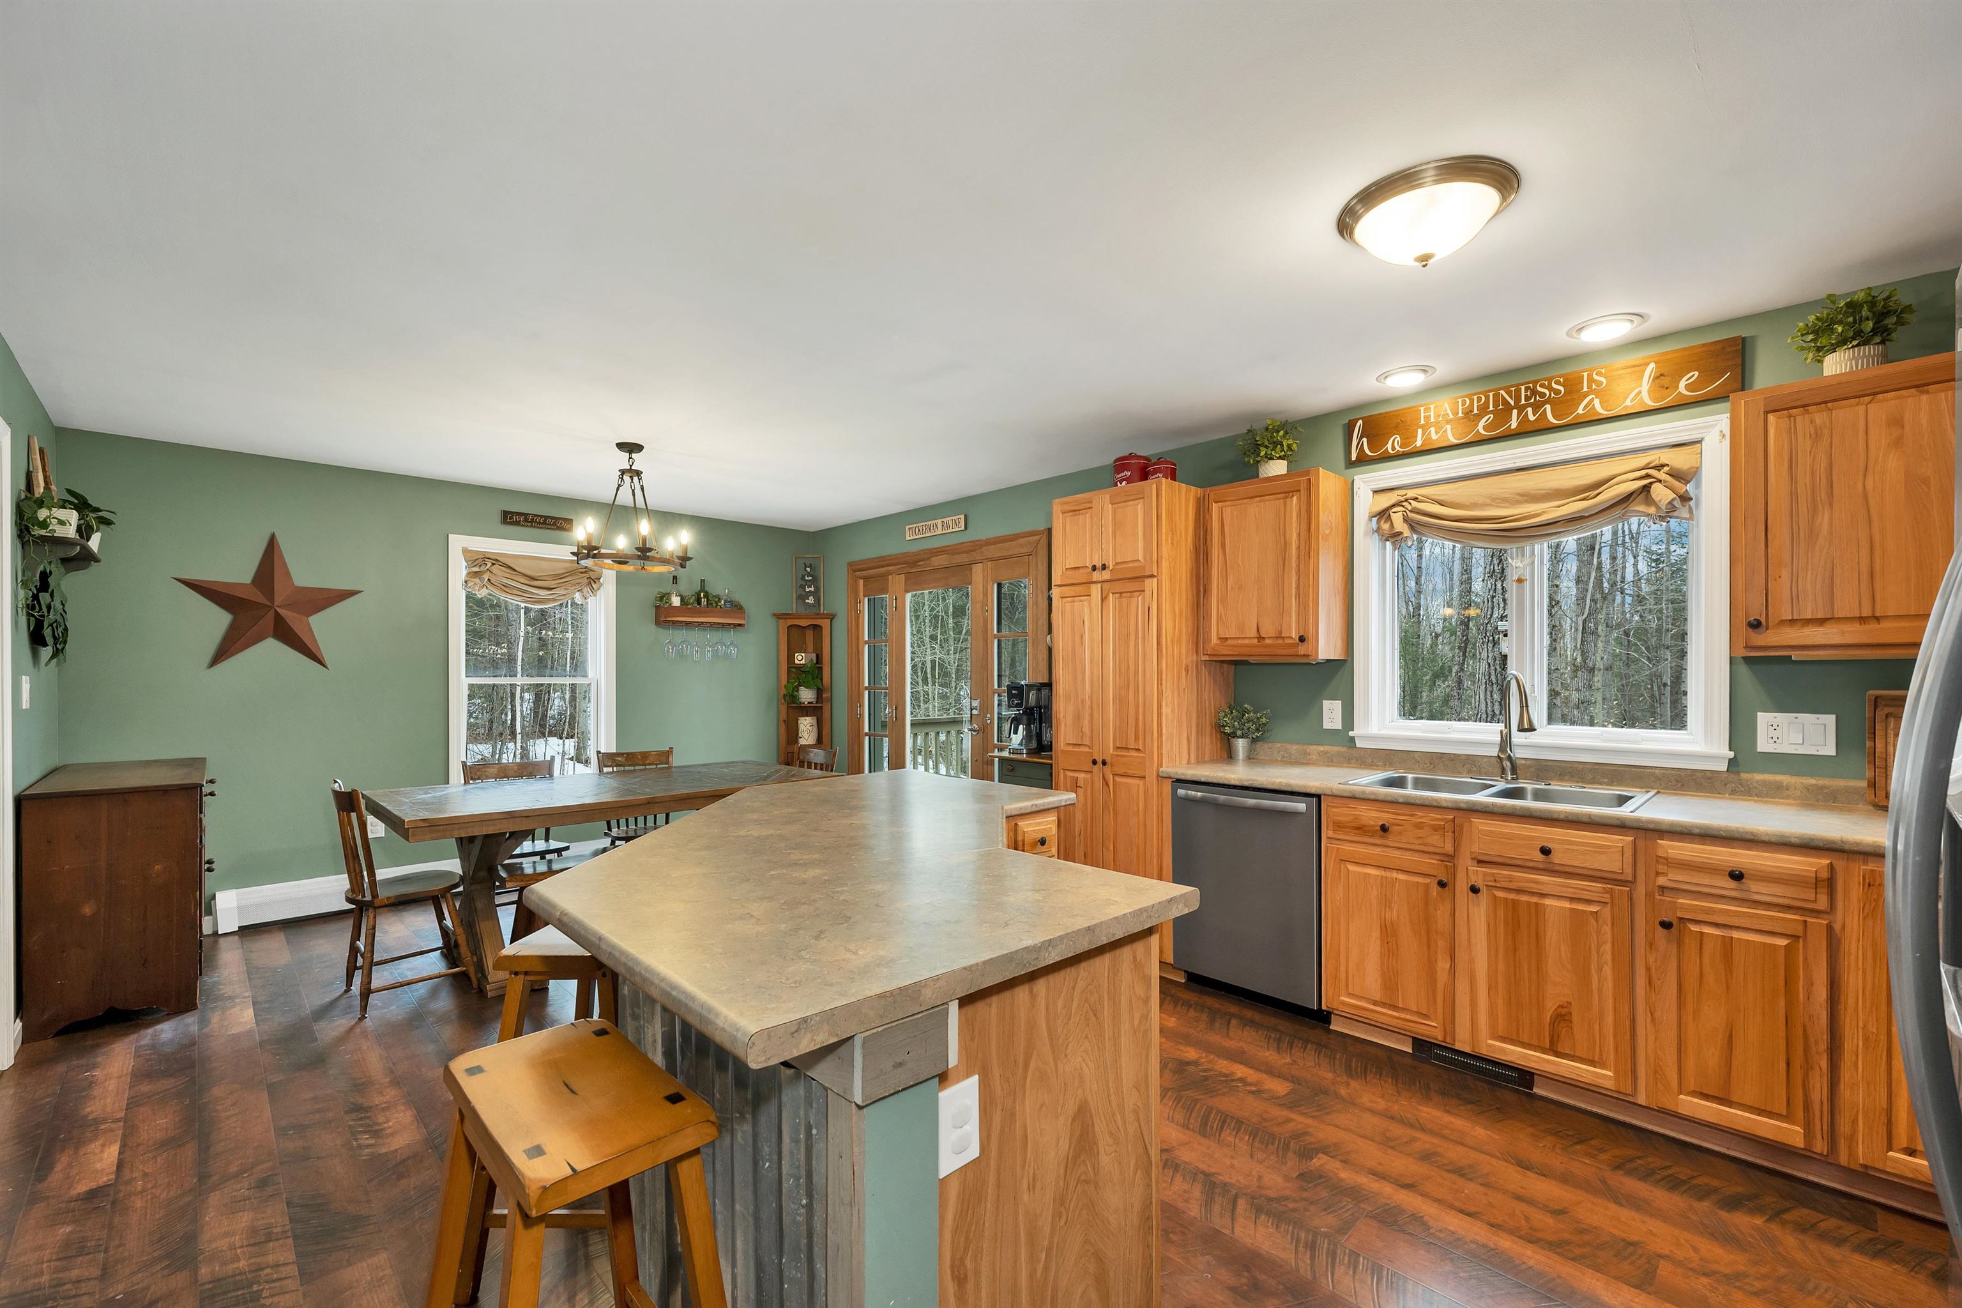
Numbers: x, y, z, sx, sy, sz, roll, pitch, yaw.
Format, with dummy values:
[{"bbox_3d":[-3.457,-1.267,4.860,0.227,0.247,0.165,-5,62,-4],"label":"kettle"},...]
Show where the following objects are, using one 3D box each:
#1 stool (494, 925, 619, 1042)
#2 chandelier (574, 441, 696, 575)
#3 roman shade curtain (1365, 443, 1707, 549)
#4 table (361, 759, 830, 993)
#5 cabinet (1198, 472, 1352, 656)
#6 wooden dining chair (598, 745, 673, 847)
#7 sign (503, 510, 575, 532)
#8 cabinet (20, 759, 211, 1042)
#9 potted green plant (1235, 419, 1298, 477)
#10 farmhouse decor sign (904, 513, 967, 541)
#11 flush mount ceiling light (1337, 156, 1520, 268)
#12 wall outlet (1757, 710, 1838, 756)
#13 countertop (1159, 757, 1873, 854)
[{"bbox_3d":[-1.050,1.058,2.100,0.380,0.620,0.480,0,-1,0],"label":"stool"},{"bbox_3d":[-1.753,-0.740,3.863,0.570,0.610,0.570,-1,-1,44],"label":"chandelier"},{"bbox_3d":[1.990,-0.545,2.852,1.020,0.290,0.090,-1,-1,44],"label":"roman shade curtain"},{"bbox_3d":[-1.801,1.029,3.807,0.960,0.765,1.880,-1,-1,45],"label":"table"},{"bbox_3d":[1.280,-0.354,3.344,0.525,0.768,0.330,-1,-1,44],"label":"cabinet"},{"bbox_3d":[-1.877,0.984,4.301,0.420,0.880,0.480,1,-1,-39],"label":"wooden dining chair"},{"bbox_3d":[-2.836,-0.849,4.894,0.020,0.085,0.410,-1,-1,45],"label":"sign"},{"bbox_3d":[-3.631,0.961,3.262,1.120,0.875,0.480,-1,-1,45],"label":"cabinet"},{"bbox_3d":[1.280,-0.890,3.408,0.270,0.290,0.250,-1,-1,44],"label":"potted green plant"},{"bbox_3d":[-0.315,-0.859,5.209,0.590,0.098,0.020,-1,-1,44],"label":"farmhouse decor sign"},{"bbox_3d":[1.066,-1.005,1.832,0.370,0.150,0.370,-1,-1,44],"label":"flush mount ceiling light"},{"bbox_3d":[2.553,0.252,2.388,0.170,0.128,0.008,-1,-1,44],"label":"wall outlet"},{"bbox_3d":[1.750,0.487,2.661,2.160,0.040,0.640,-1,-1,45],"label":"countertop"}]

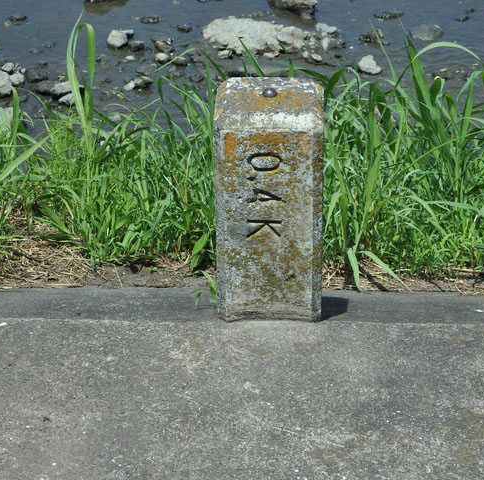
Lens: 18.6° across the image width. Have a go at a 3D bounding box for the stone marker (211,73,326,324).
[{"bbox_3d":[0.046,-0.063,2.345,0.166,0.356,0.168,1,30,3],"label":"stone marker"}]

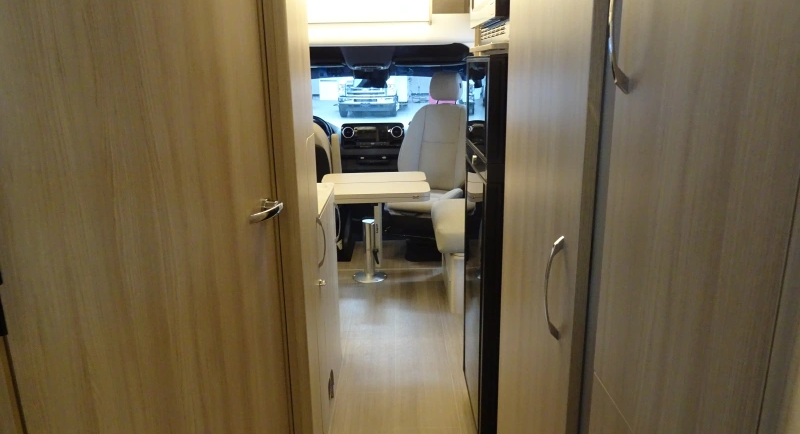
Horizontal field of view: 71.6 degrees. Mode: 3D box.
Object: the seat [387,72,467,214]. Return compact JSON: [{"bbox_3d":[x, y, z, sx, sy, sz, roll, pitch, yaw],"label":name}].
[{"bbox_3d":[0.249,-0.586,4.008,0.560,0.950,0.720,6,17,24],"label":"seat"}]

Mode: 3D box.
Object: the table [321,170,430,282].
[{"bbox_3d":[-0.156,0.133,3.486,0.660,0.690,0.630,-1,15,0],"label":"table"}]

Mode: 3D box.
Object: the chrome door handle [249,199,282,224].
[{"bbox_3d":[-0.349,-0.014,1.465,0.060,0.040,0.140,5,16,22],"label":"chrome door handle"}]

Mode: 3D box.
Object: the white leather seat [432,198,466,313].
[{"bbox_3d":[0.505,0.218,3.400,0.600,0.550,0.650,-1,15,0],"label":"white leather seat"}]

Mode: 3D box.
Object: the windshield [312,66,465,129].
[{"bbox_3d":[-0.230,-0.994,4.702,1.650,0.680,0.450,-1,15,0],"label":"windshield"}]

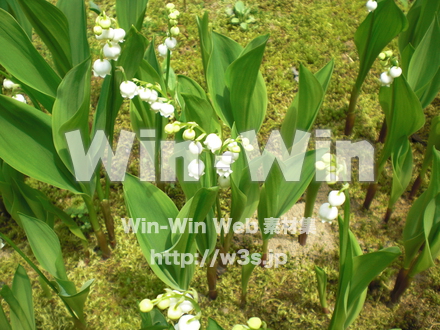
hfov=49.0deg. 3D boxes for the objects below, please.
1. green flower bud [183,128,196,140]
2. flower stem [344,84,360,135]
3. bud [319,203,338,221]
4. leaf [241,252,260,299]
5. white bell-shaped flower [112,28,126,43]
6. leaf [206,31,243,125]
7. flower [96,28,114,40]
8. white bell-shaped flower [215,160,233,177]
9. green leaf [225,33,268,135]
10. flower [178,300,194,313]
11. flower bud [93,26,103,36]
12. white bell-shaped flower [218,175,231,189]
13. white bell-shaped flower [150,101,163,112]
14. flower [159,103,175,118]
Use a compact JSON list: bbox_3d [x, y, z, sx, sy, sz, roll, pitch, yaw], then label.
[{"bbox_3d":[-0.018,-0.018,0.292,0.008,0.007,0.008,0,38,0],"label":"green flower bud"},{"bbox_3d":[0.121,-0.048,0.436,0.006,0.052,0.006,12,39,14],"label":"flower stem"},{"bbox_3d":[0.064,0.028,0.285,0.011,0.011,0.011,10,38,13],"label":"bud"},{"bbox_3d":[0.023,0.085,0.368,0.014,0.046,0.011,9,38,-7],"label":"leaf"},{"bbox_3d":[-0.053,-0.068,0.254,0.007,0.007,0.007,-14,31,0],"label":"white bell-shaped flower"},{"bbox_3d":[0.004,-0.070,0.395,0.036,0.095,0.020,-8,40,-1],"label":"leaf"},{"bbox_3d":[-0.060,-0.068,0.252,0.009,0.008,0.009,-9,39,-11],"label":"flower"},{"bbox_3d":[0.002,0.002,0.308,0.011,0.009,0.011,0,38,0],"label":"white bell-shaped flower"},{"bbox_3d":[0.022,-0.071,0.435,0.038,0.098,0.024,4,38,-3],"label":"green leaf"},{"bbox_3d":[-0.017,0.072,0.245,0.008,0.008,0.008,0,40,0],"label":"flower"},{"bbox_3d":[-0.078,-0.086,0.310,0.006,0.006,0.006,0,40,0],"label":"flower bud"},{"bbox_3d":[0.003,0.010,0.310,0.009,0.009,0.009,0,40,0],"label":"white bell-shaped flower"},{"bbox_3d":[-0.041,-0.038,0.315,0.009,0.009,0.009,0,40,0],"label":"white bell-shaped flower"},{"bbox_3d":[-0.038,-0.039,0.345,0.011,0.009,0.011,-4,37,-6],"label":"flower"}]

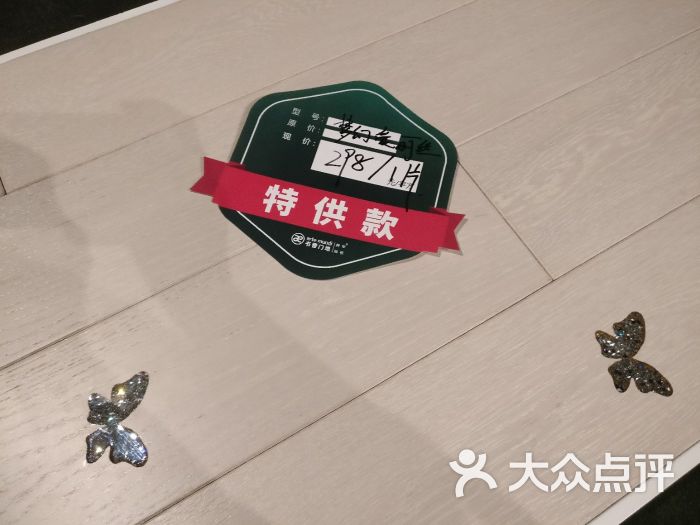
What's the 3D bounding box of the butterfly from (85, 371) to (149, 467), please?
[{"bbox_3d":[-0.201,0.135,0.488,0.052,0.005,0.082,-6,65,-5],"label":"butterfly"}]

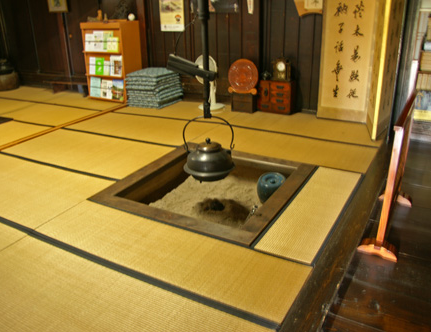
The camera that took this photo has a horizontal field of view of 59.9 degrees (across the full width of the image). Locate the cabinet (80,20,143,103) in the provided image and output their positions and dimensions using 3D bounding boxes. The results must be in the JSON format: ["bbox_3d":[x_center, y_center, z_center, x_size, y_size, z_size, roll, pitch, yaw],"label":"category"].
[{"bbox_3d":[-1.517,-1.508,5.403,0.804,1.038,0.444,11,27,29],"label":"cabinet"}]

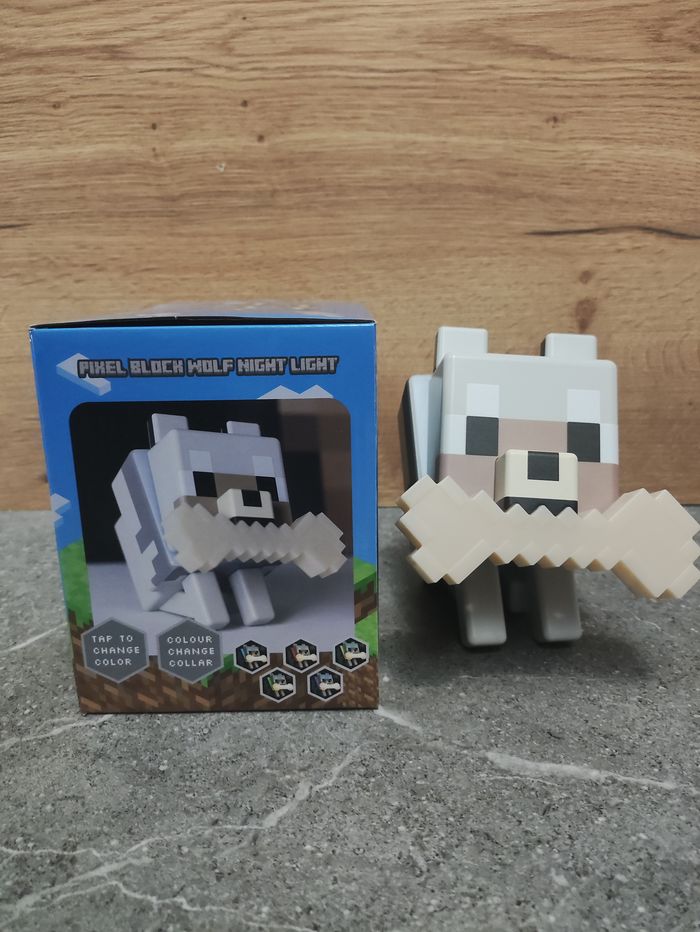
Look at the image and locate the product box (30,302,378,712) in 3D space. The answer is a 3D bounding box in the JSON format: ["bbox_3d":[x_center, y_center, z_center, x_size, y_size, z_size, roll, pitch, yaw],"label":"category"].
[{"bbox_3d":[-0.051,0.008,0.319,0.121,0.157,0.133,-1,15,0],"label":"product box"}]

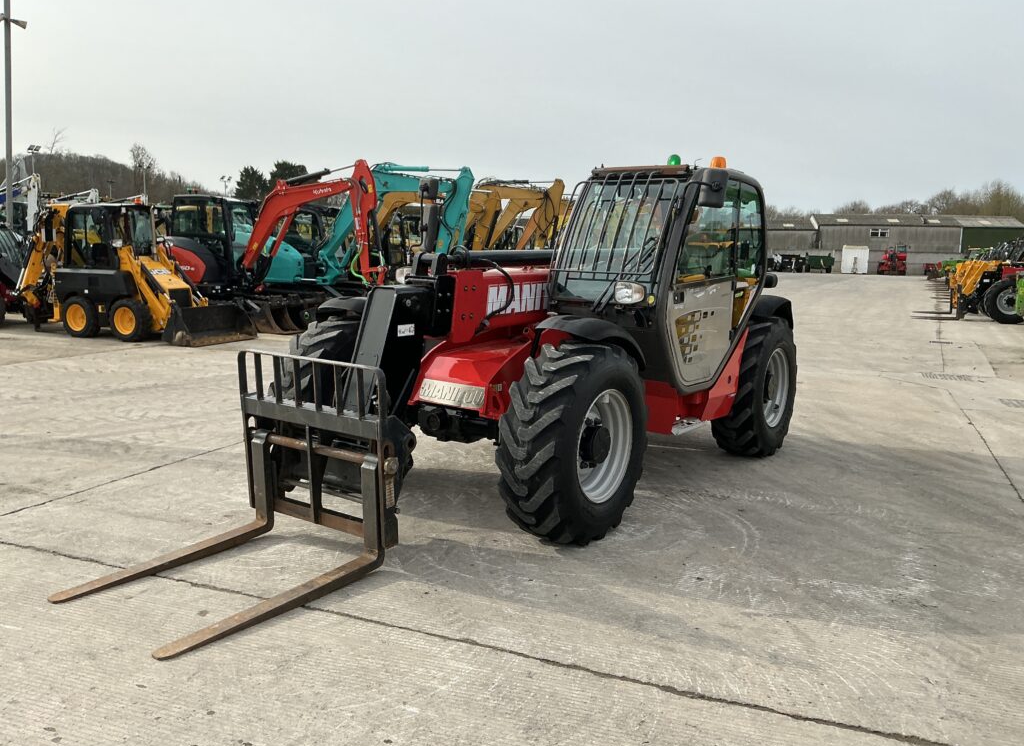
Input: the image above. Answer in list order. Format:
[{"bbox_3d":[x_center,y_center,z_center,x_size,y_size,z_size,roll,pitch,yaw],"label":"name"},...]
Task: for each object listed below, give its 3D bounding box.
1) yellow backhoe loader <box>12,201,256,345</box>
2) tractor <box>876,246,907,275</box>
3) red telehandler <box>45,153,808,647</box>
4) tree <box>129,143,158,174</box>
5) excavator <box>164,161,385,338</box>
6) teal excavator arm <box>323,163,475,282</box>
[{"bbox_3d":[-6.901,-1.846,14.879,4.380,2.380,1.640,5,9,22],"label":"yellow backhoe loader"},{"bbox_3d":[31.639,-9.372,69.000,2.300,2.400,4.600,5,9,24],"label":"tractor"},{"bbox_3d":[0.002,-0.407,5.821,2.340,2.420,6.070,7,10,36],"label":"red telehandler"},{"bbox_3d":[-55.611,-30.409,125.000,4.800,8.500,4.800,-2,9,-23],"label":"tree"},{"bbox_3d":[-4.736,-2.350,15.632,5.700,3.150,1.960,6,9,28],"label":"excavator"},{"bbox_3d":[-2.546,-3.203,18.000,3.815,2.614,0.500,5,9,23],"label":"teal excavator arm"}]

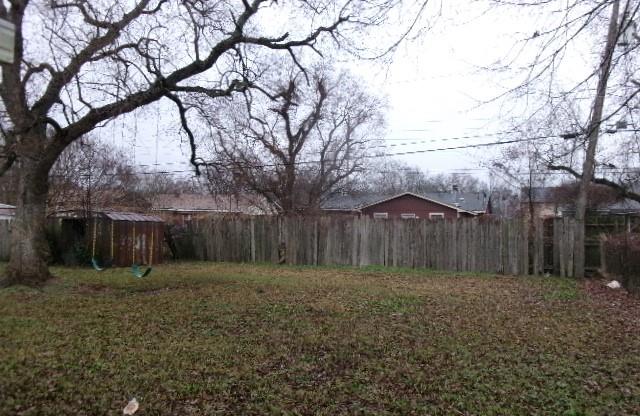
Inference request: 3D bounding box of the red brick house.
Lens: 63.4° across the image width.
[{"bbox_3d":[7.200,0.820,41.500,13.300,4.300,10.500,0,-2,16],"label":"red brick house"}]

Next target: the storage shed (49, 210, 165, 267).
[{"bbox_3d":[-7.990,1.070,19.600,2.980,1.970,2.600,0,-2,23],"label":"storage shed"}]

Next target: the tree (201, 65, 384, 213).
[{"bbox_3d":[-1.330,-2.300,25.300,9.000,9.300,8.500,0,-2,23],"label":"tree"}]

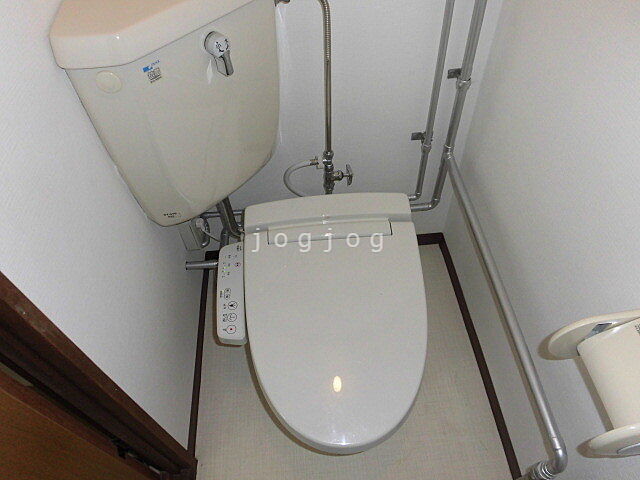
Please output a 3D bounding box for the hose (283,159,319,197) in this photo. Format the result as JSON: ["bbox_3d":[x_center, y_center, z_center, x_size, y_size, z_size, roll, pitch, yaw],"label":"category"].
[{"bbox_3d":[-0.048,-0.151,1.216,0.105,0.151,0.060,-6,52,0],"label":"hose"}]

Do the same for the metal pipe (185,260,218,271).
[{"bbox_3d":[-0.353,0.081,1.371,0.126,0.027,0.027,-6,52,0],"label":"metal pipe"}]

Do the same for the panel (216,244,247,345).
[{"bbox_3d":[-0.206,0.125,1.068,0.067,0.042,0.261,-6,52,0],"label":"panel"}]

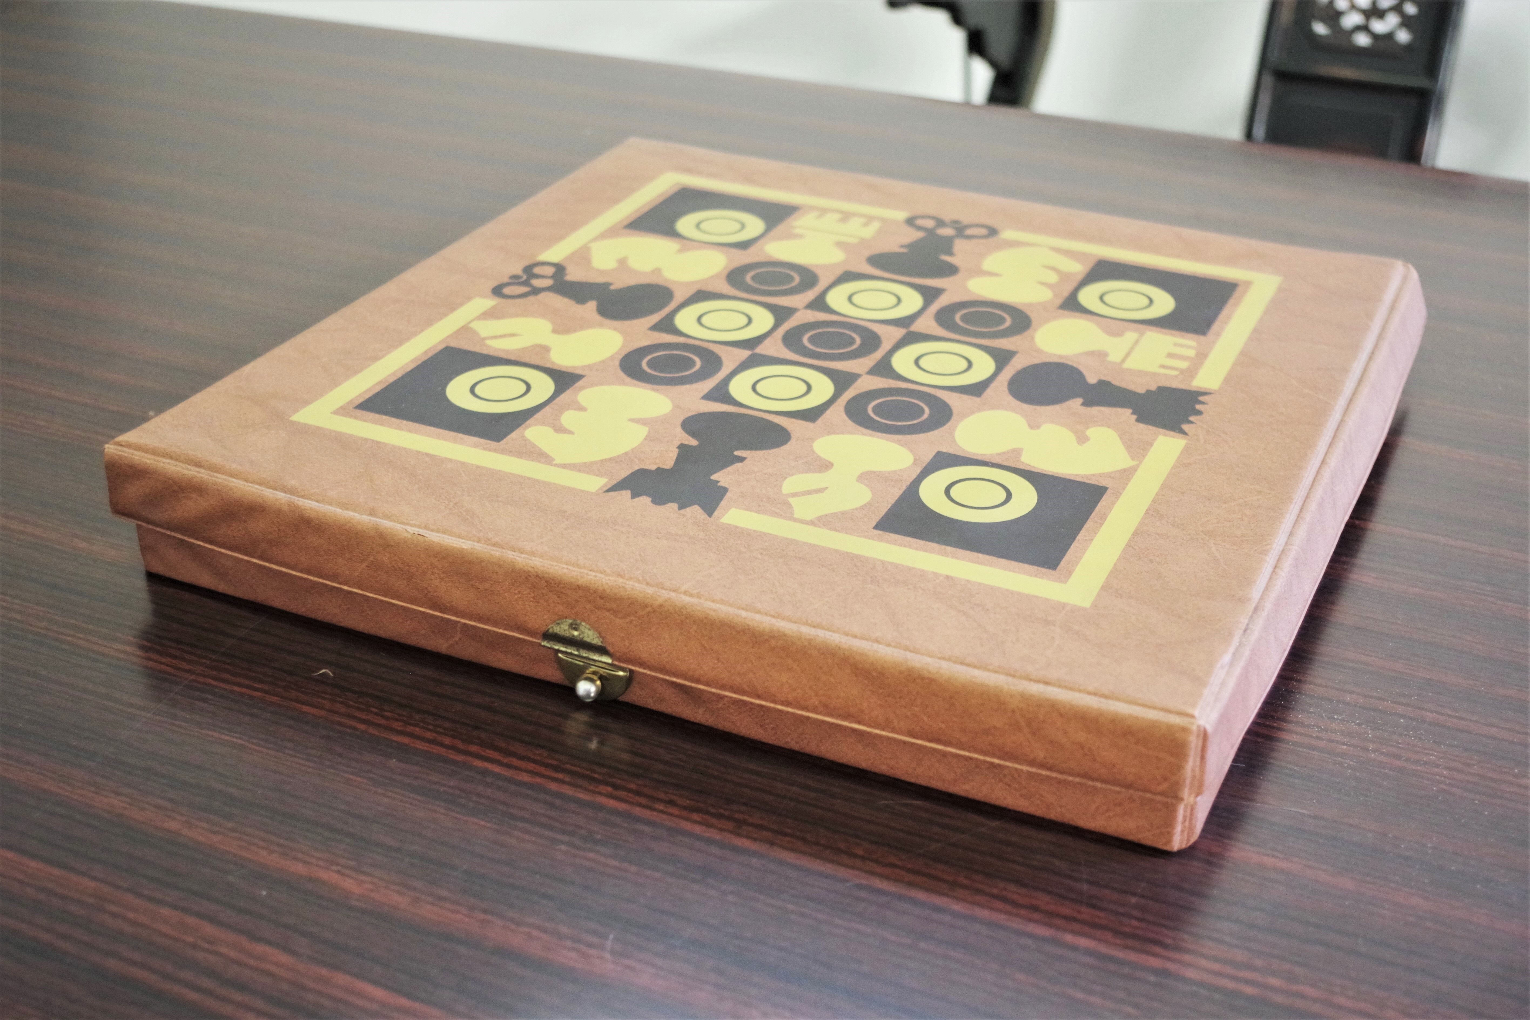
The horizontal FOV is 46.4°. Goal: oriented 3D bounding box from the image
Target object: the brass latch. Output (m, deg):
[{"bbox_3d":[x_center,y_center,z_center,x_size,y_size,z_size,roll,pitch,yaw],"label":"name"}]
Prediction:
[{"bbox_3d":[-0.054,0.046,0.516,0.030,0.025,0.012,13,32,21],"label":"brass latch"}]

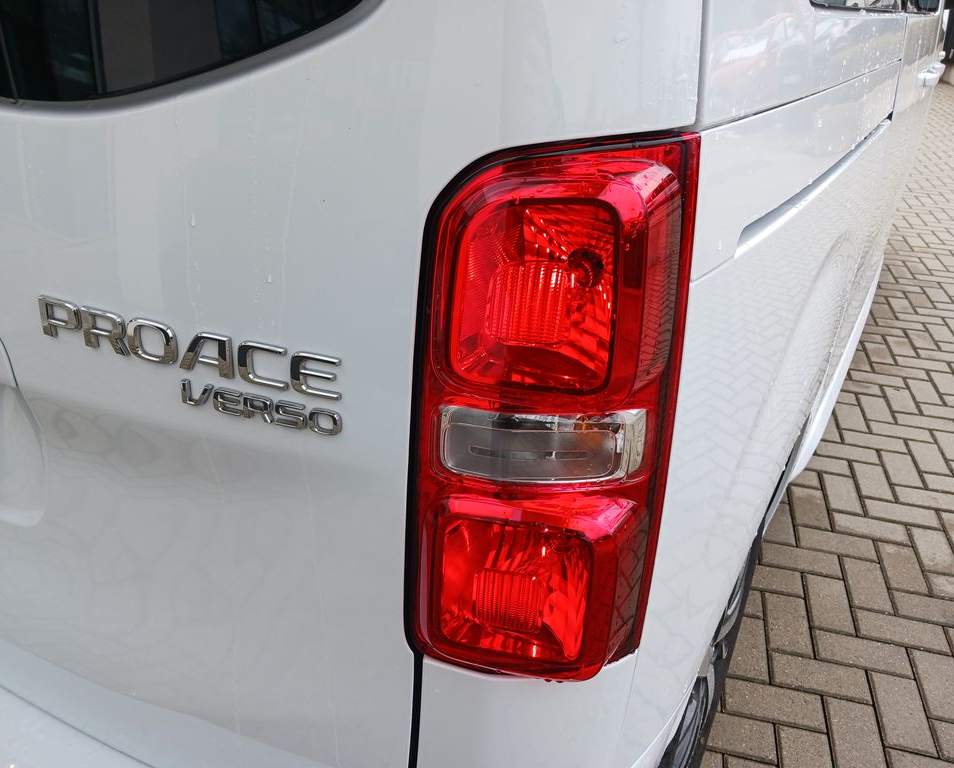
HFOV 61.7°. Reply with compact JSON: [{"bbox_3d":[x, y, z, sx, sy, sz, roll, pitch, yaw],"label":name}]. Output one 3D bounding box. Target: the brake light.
[{"bbox_3d":[0.060,0.028,0.624,0.176,0.420,0.170,10,26,17],"label":"brake light"}]

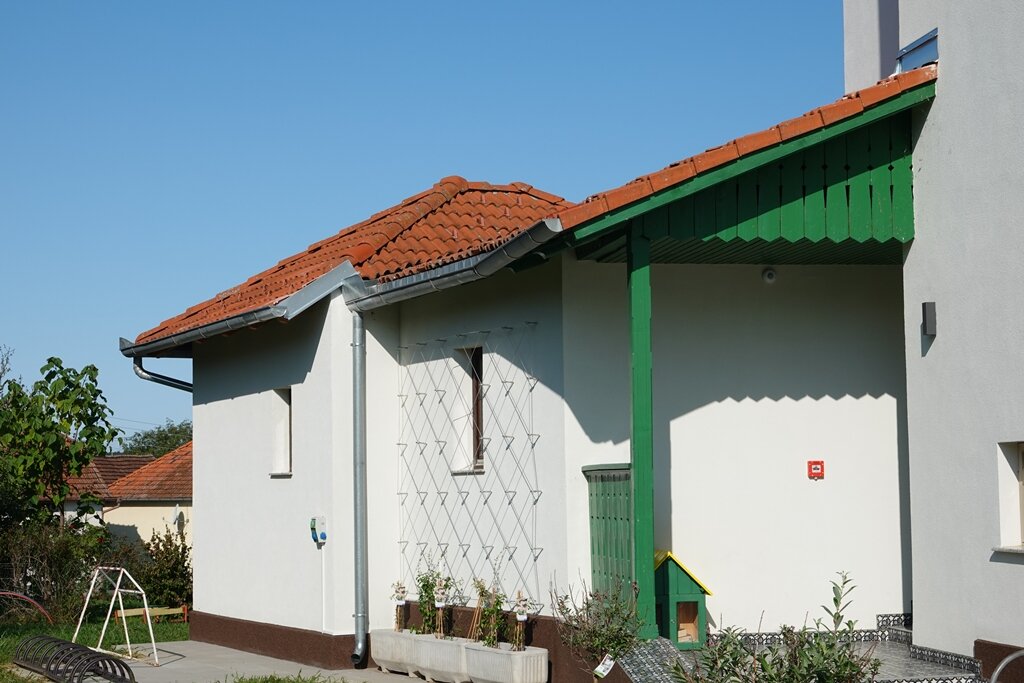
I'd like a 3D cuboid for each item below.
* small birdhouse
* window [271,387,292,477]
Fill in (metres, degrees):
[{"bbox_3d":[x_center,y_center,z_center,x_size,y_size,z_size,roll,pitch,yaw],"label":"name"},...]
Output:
[{"bbox_3d":[1.171,2.000,13.884,0.662,0.755,0.400,0,-5,-11],"label":"small birdhouse"},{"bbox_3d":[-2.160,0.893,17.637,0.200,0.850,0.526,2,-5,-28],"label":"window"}]

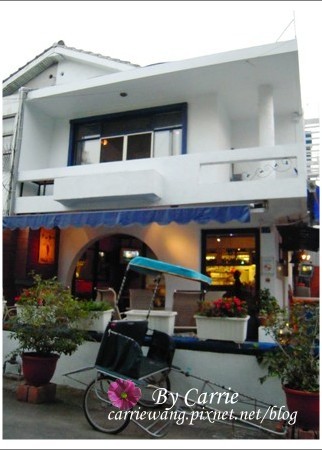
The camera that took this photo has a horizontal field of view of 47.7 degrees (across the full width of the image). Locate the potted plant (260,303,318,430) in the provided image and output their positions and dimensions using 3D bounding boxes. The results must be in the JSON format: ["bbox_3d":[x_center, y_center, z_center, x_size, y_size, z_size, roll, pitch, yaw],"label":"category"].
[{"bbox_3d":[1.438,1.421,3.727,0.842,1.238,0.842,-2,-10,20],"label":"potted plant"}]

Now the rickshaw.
[{"bbox_3d":[0.147,1.347,4.311,2.525,1.940,1.020,-3,-10,24],"label":"rickshaw"}]

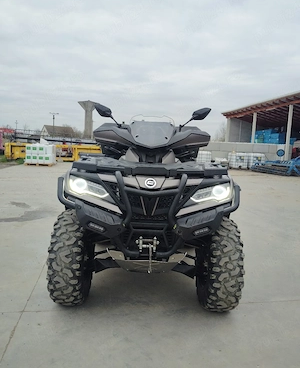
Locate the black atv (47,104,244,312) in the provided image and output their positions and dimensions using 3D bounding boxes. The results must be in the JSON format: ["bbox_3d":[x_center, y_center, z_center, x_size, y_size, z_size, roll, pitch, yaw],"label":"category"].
[{"bbox_3d":[-0.006,0.076,3.035,1.260,1.460,2.360,2,7,0],"label":"black atv"}]

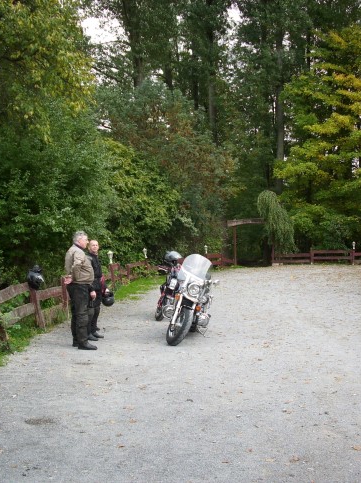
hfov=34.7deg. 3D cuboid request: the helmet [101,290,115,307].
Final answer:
[{"bbox_3d":[-1.280,1.000,10.100,0.250,0.260,0.310,5,-28,-10],"label":"helmet"}]

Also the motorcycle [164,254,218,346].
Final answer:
[{"bbox_3d":[0.220,0.930,9.870,0.900,1.400,2.350,5,0,17],"label":"motorcycle"}]

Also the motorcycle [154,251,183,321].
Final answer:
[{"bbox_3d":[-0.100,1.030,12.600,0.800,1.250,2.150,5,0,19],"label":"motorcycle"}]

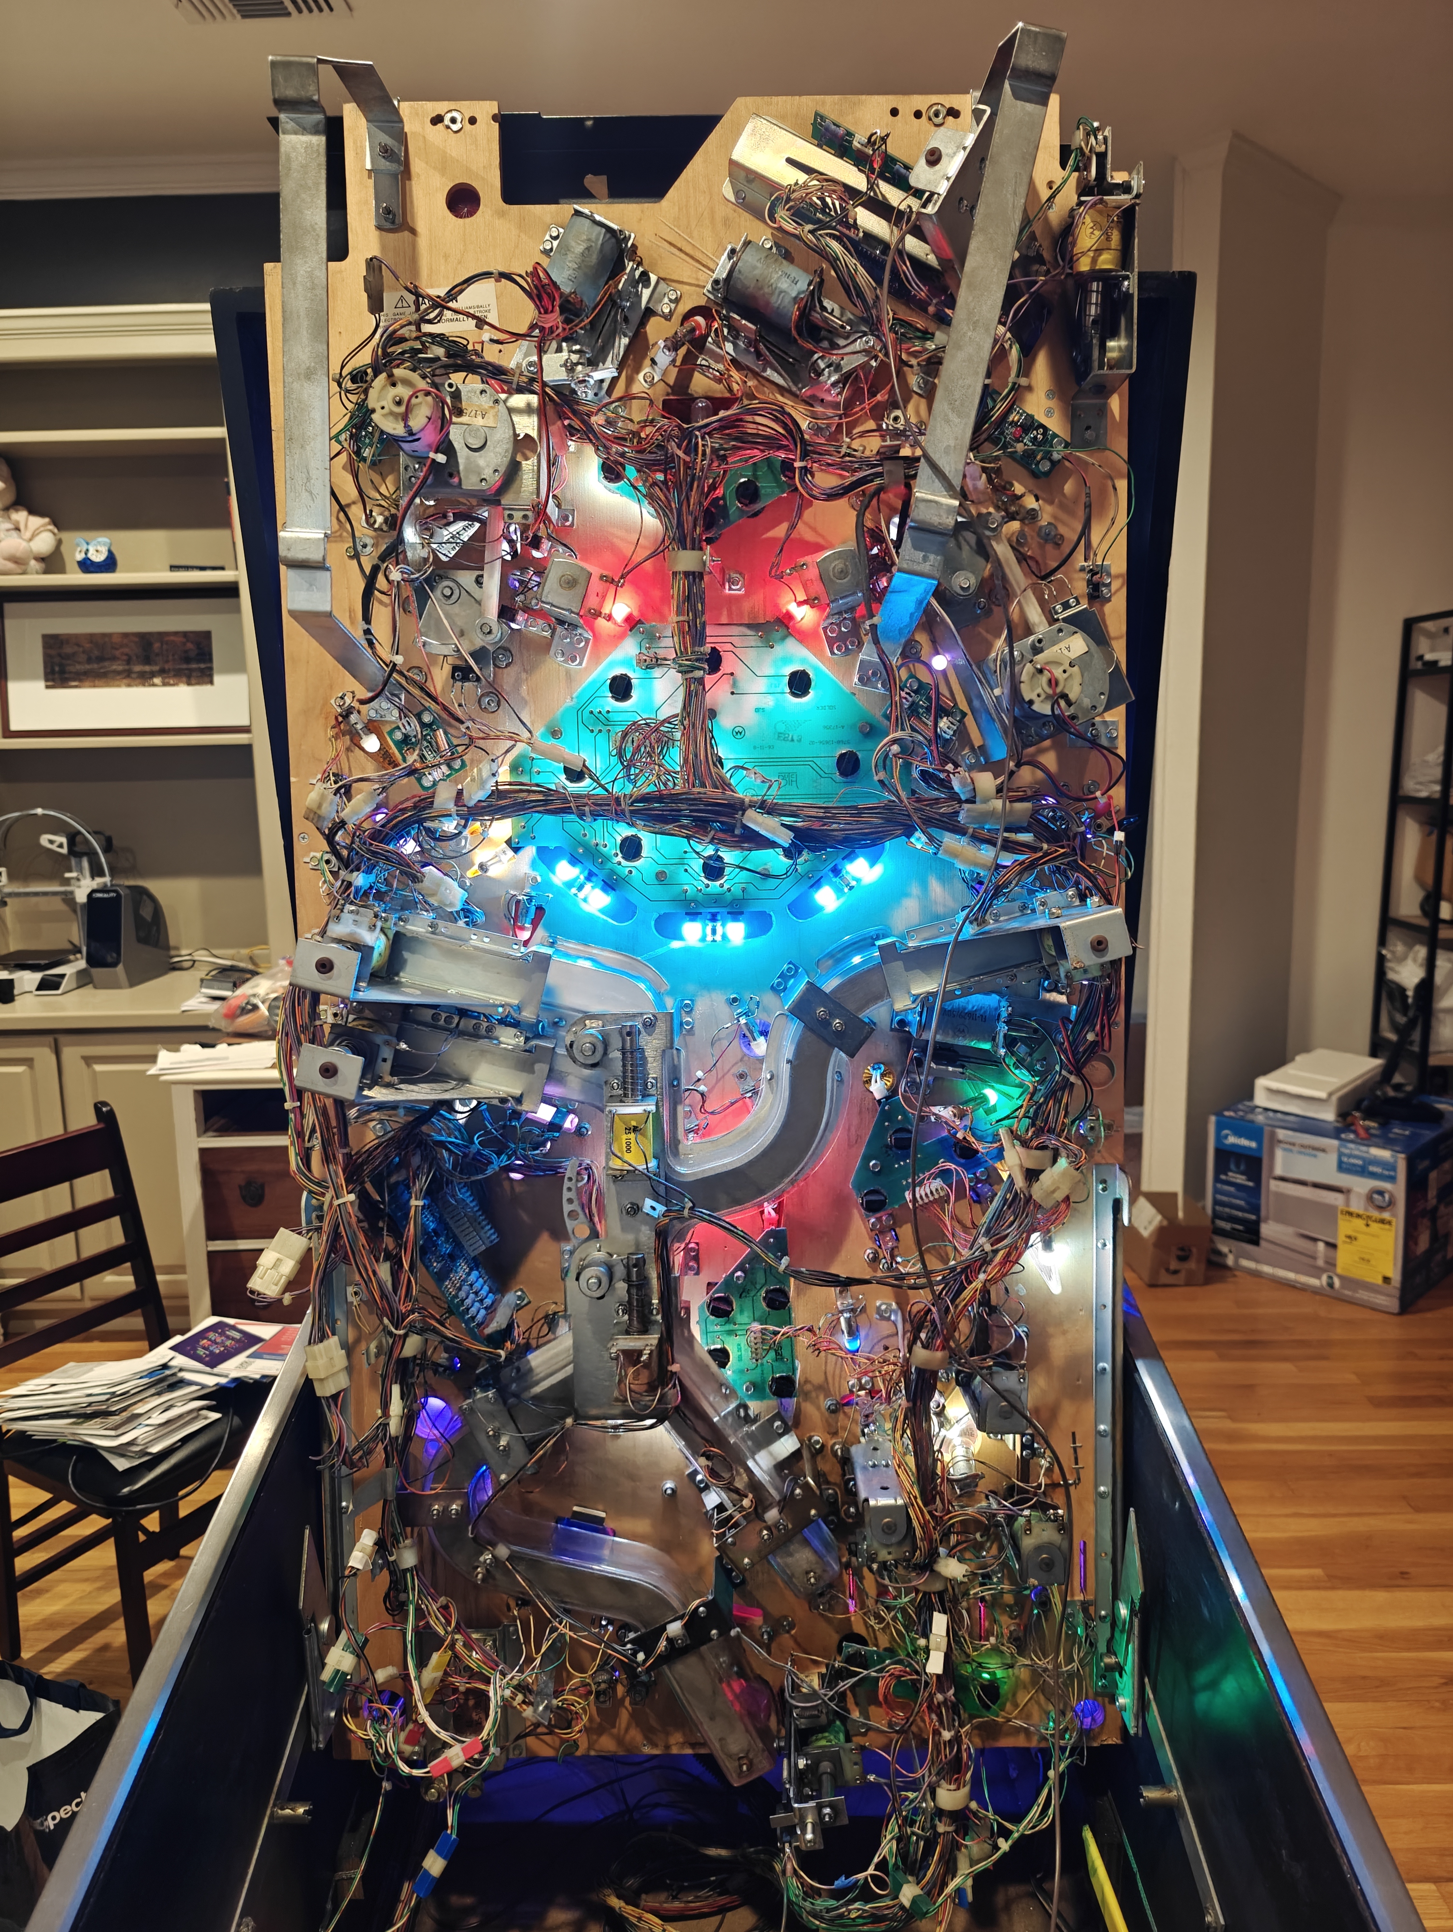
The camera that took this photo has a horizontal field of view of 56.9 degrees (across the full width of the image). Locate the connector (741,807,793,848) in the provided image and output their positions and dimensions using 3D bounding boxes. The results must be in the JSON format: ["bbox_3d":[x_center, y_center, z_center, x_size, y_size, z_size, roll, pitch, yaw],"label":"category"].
[{"bbox_3d":[0.027,-0.093,0.894,0.035,0.011,0.009,29,4,-2],"label":"connector"}]

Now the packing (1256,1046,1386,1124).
[{"bbox_3d":[1.822,0.357,4.089,0.225,0.075,0.494,8,13,41],"label":"packing"}]

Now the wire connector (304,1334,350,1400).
[{"bbox_3d":[-0.281,0.283,0.944,0.024,0.037,0.019,-15,5,-29],"label":"wire connector"}]

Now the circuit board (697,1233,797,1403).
[{"bbox_3d":[0.014,0.251,0.966,0.070,0.126,0.012,-3,5,0],"label":"circuit board"}]

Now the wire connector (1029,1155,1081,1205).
[{"bbox_3d":[0.227,0.149,0.924,0.034,0.021,0.015,-45,3,3],"label":"wire connector"}]

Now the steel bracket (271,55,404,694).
[{"bbox_3d":[-0.234,-0.366,0.838,0.030,0.380,0.178,-1,5,0],"label":"steel bracket"}]

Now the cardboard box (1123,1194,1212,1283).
[{"bbox_3d":[1.276,0.792,3.900,0.175,0.195,0.240,-1,10,0],"label":"cardboard box"}]

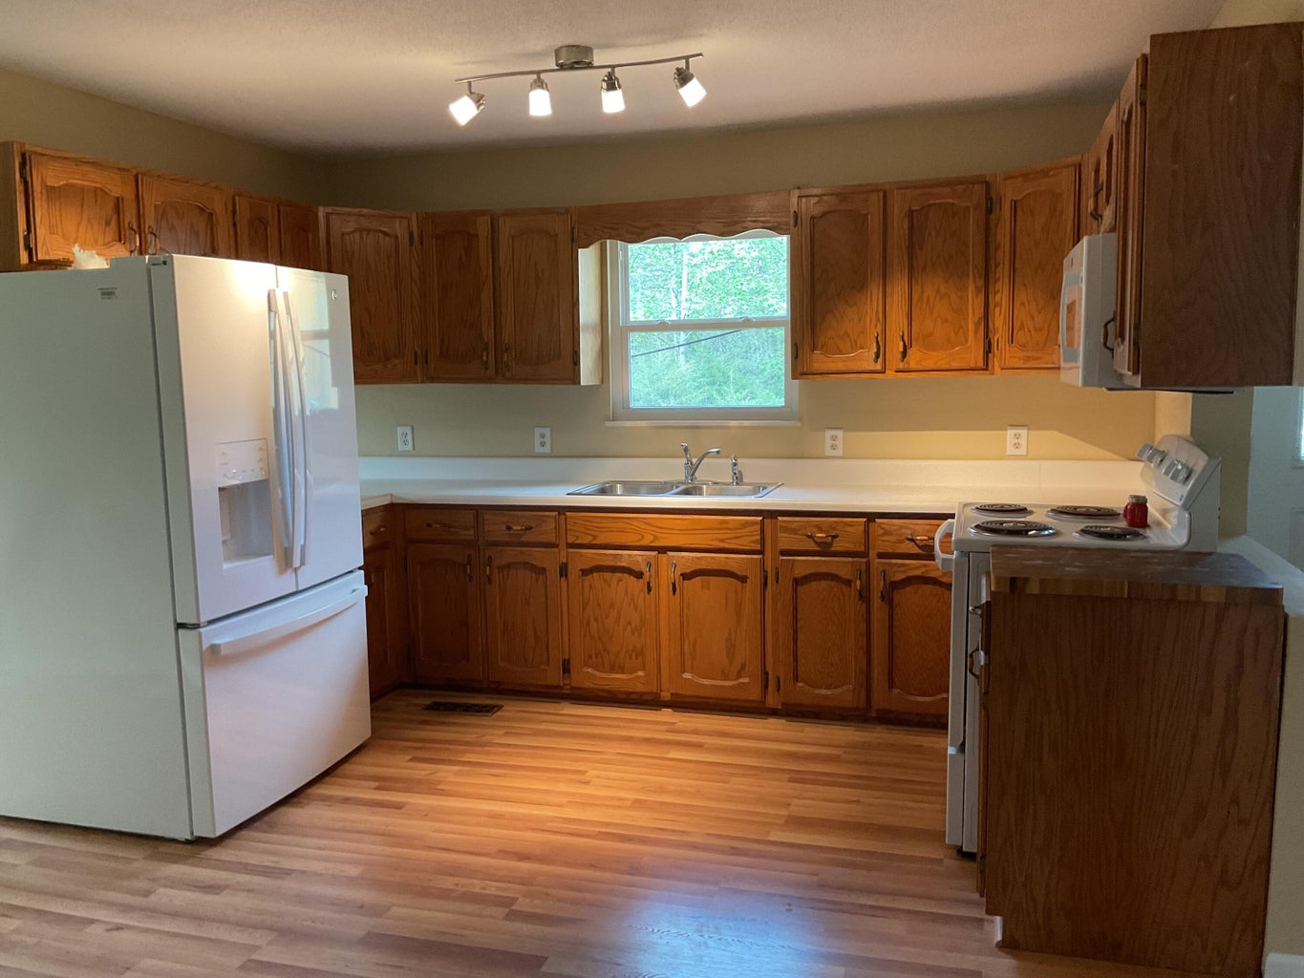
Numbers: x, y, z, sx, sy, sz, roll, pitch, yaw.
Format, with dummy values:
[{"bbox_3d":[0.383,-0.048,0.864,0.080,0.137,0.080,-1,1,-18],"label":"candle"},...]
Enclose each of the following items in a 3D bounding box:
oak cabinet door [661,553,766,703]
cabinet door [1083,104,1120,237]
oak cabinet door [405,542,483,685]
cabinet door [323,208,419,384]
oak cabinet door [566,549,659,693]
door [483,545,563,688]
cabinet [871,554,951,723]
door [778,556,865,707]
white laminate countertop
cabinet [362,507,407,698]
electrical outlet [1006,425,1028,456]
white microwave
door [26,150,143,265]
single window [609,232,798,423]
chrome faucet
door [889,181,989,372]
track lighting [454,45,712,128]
[{"bbox_3d":[0.261,0.558,4.437,0.398,0.594,0.028,1,7,17],"label":"oak cabinet door"},{"bbox_3d":[1.373,-0.908,3.332,0.030,0.340,0.800,1,7,17],"label":"cabinet door"},{"bbox_3d":[-0.900,0.540,4.788,0.332,0.594,0.028,1,7,17],"label":"oak cabinet door"},{"bbox_3d":[-1.247,-0.848,4.873,0.362,0.717,0.028,-5,7,-28],"label":"cabinet door"},{"bbox_3d":[-0.158,0.551,4.563,0.397,0.594,0.028,1,7,17],"label":"oak cabinet door"},{"bbox_3d":[-0.548,0.545,4.681,0.343,0.594,0.028,1,7,17],"label":"door"},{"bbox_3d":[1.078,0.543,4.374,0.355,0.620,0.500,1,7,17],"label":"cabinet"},{"bbox_3d":[0.681,0.564,4.310,0.343,0.594,0.028,1,7,17],"label":"door"},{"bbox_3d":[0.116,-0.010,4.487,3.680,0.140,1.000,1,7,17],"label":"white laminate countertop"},{"bbox_3d":[-1.425,0.494,4.698,0.550,0.850,0.400,1,7,17],"label":"cabinet"},{"bbox_3d":[1.527,-0.199,4.560,0.080,0.120,0.012,1,7,17],"label":"electrical outlet"},{"bbox_3d":[1.492,-0.530,3.334,0.400,0.415,0.760,1,7,17],"label":"white microwave"},{"bbox_3d":[-1.811,-0.874,3.507,0.028,0.325,0.448,1,7,17],"label":"door"},{"bbox_3d":[0.227,-0.731,4.908,0.870,0.850,0.100,1,7,17],"label":"single window"},{"bbox_3d":[0.214,-0.105,4.711,0.080,0.170,0.230,-6,9,-37],"label":"chrome faucet"},{"bbox_3d":[1.143,-0.826,4.314,0.362,0.713,0.028,1,7,17],"label":"door"},{"bbox_3d":[-0.254,-1.293,3.477,0.865,0.205,0.150,1,7,17],"label":"track lighting"}]

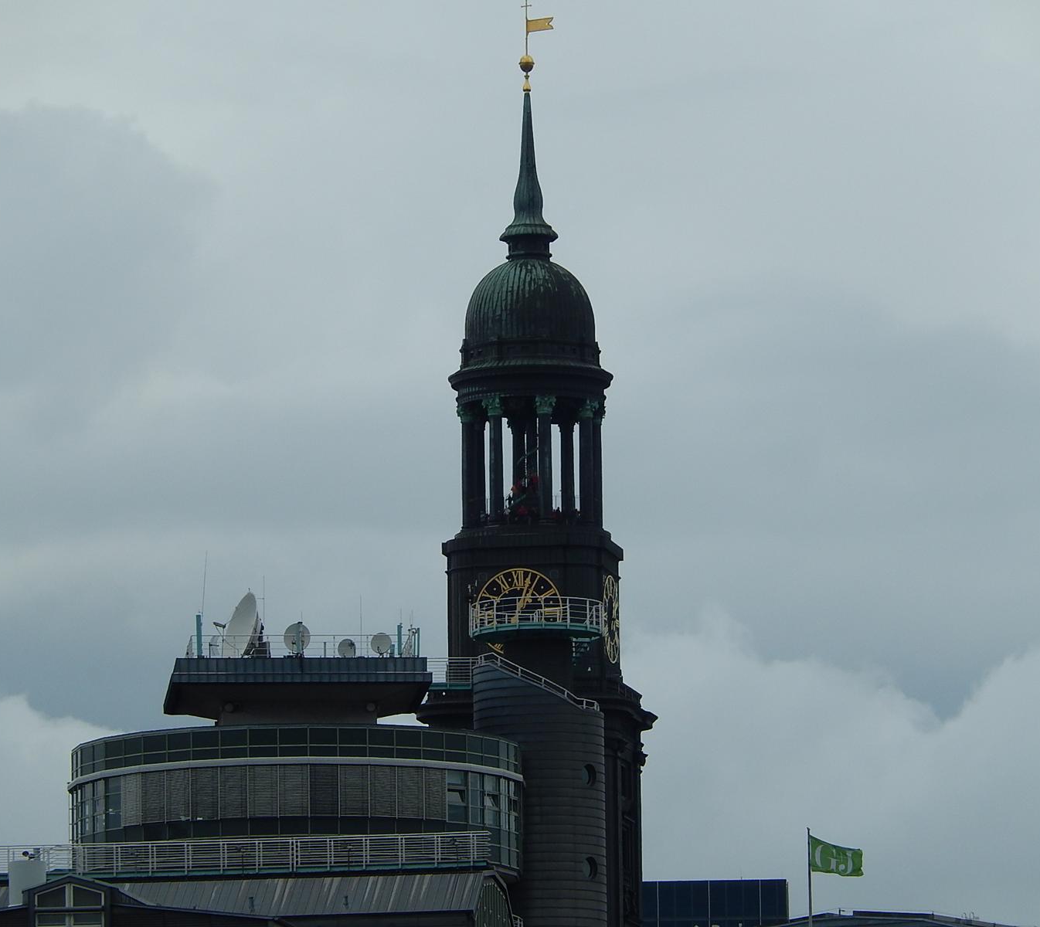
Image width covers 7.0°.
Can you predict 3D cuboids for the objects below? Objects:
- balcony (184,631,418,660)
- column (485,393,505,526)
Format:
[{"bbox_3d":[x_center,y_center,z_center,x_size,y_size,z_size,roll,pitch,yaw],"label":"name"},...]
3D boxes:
[{"bbox_3d":[-9.739,8.105,380.000,10.406,1.350,7.500,0,-8,-4],"label":"balcony"},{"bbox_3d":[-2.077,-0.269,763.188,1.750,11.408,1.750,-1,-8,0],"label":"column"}]

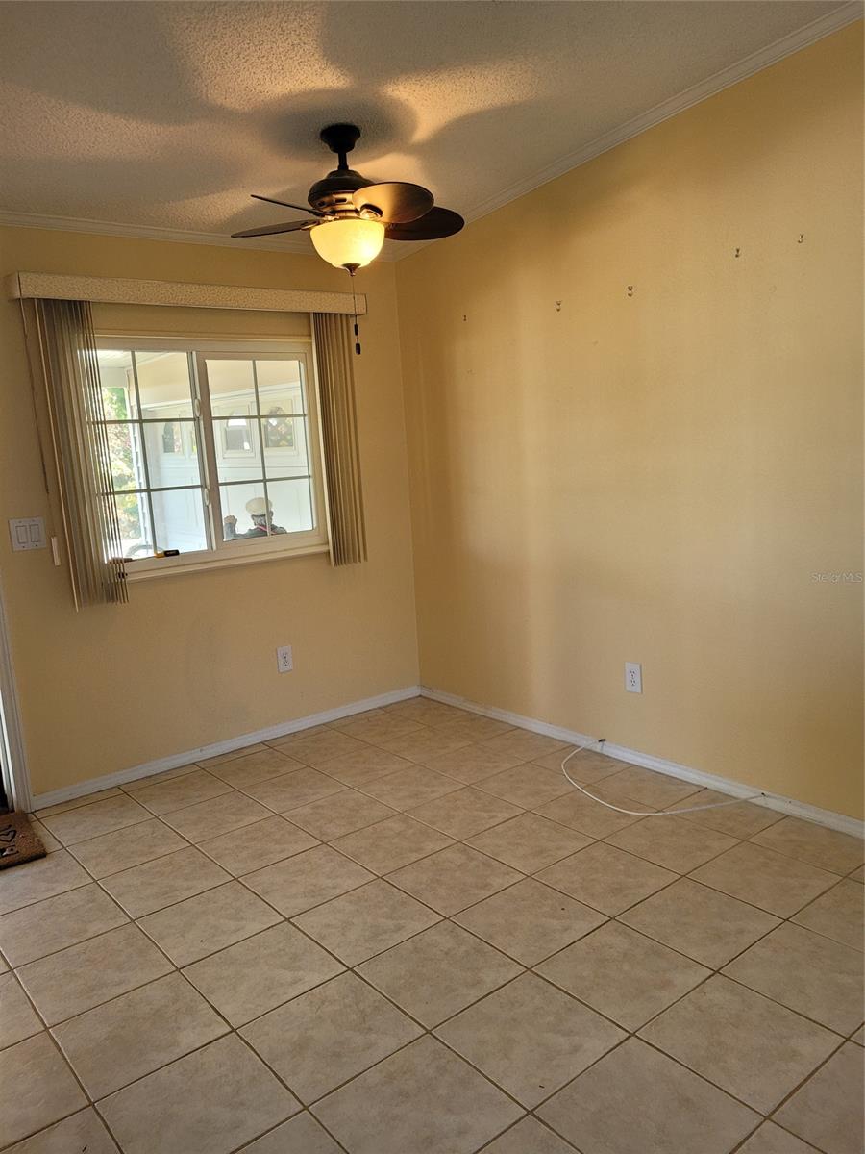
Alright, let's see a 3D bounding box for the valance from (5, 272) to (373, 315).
[{"bbox_3d":[-0.932,-1.153,3.593,1.500,0.092,0.138,-11,12,-38],"label":"valance"}]

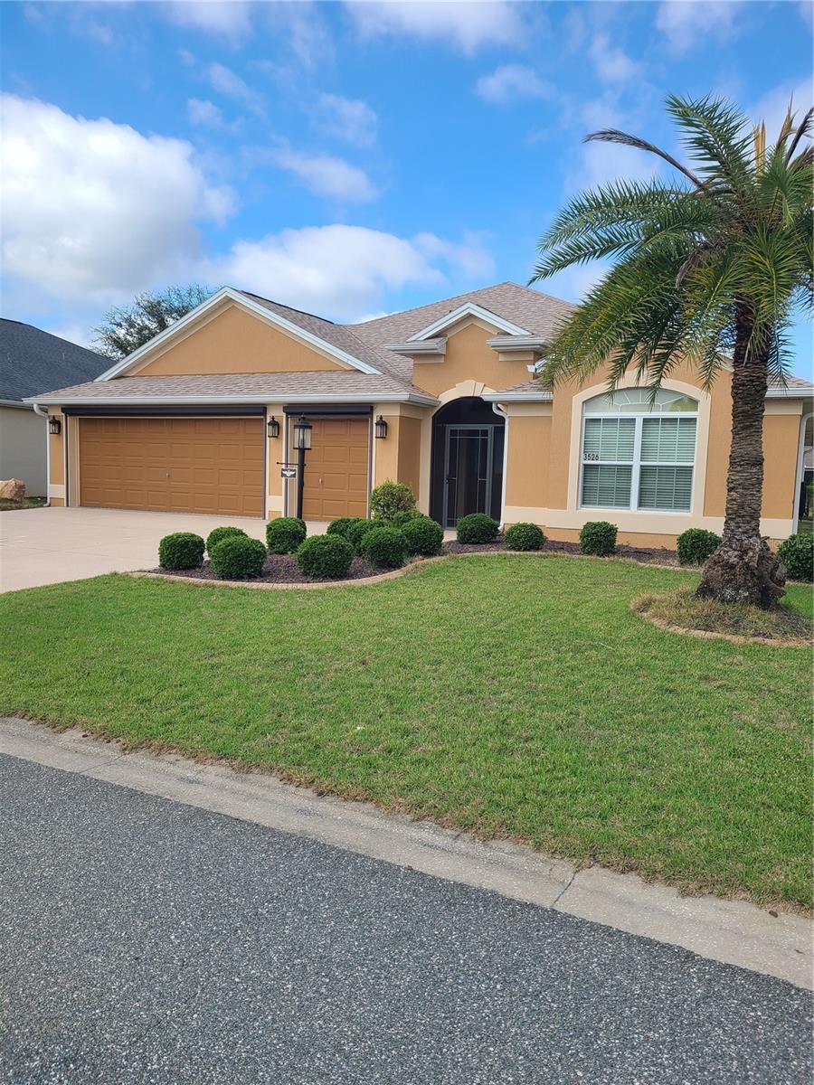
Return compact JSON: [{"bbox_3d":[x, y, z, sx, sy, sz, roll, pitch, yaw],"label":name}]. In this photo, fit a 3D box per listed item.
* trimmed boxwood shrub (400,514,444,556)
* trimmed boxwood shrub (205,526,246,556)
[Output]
[{"bbox_3d":[0.226,-0.107,12.225,0.637,0.546,0.637,2,5,0],"label":"trimmed boxwood shrub"},{"bbox_3d":[-2.559,0.022,11.659,0.589,0.472,0.589,1,5,-12],"label":"trimmed boxwood shrub"}]

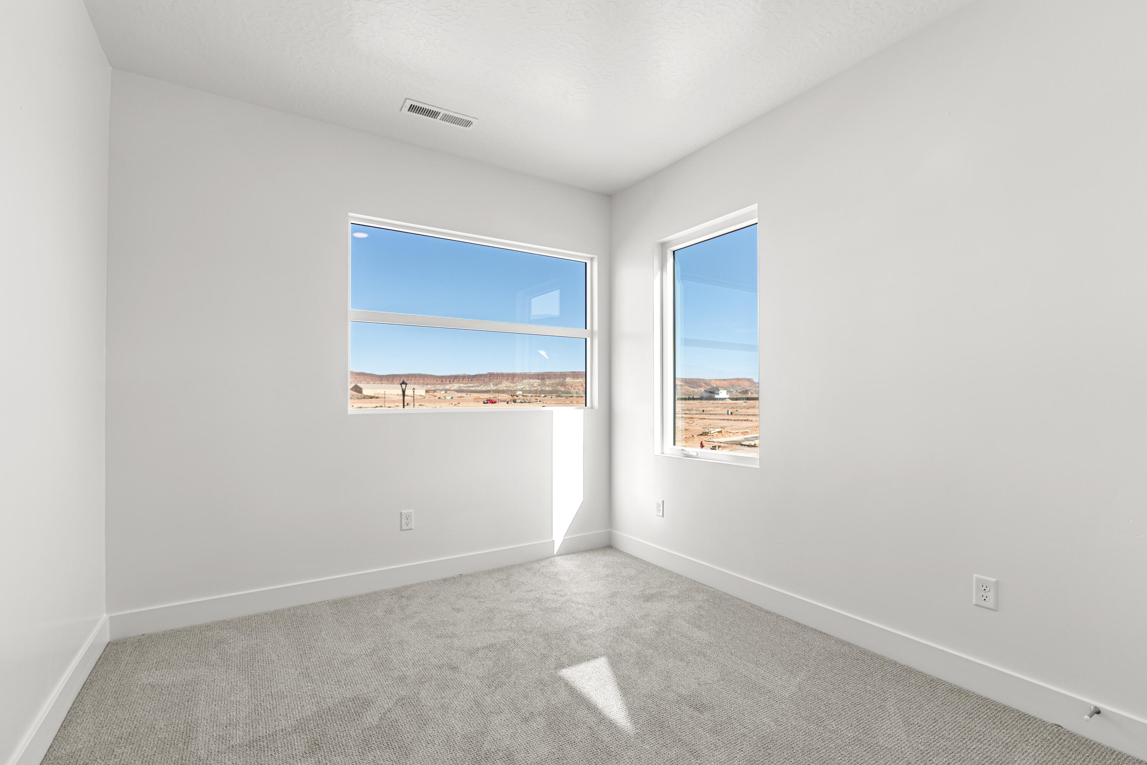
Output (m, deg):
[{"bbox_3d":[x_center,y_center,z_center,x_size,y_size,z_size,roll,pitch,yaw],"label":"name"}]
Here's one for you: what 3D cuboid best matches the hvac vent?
[{"bbox_3d":[-0.745,-1.492,2.857,0.400,0.020,0.143,1,-2,-33],"label":"hvac vent"}]

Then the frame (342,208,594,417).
[{"bbox_3d":[-0.595,-0.398,3.536,1.800,1.194,0.110,1,-2,-33],"label":"frame"}]

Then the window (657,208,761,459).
[{"bbox_3d":[0.850,-0.255,3.265,0.110,1.498,0.872,1,-2,-33],"label":"window"}]

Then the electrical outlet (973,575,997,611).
[{"bbox_3d":[1.596,0.816,1.977,0.009,0.118,0.074,1,-2,-33],"label":"electrical outlet"}]

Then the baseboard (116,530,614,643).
[{"bbox_3d":[-0.949,1.186,3.200,2.965,0.130,0.017,1,-2,-33],"label":"baseboard"}]

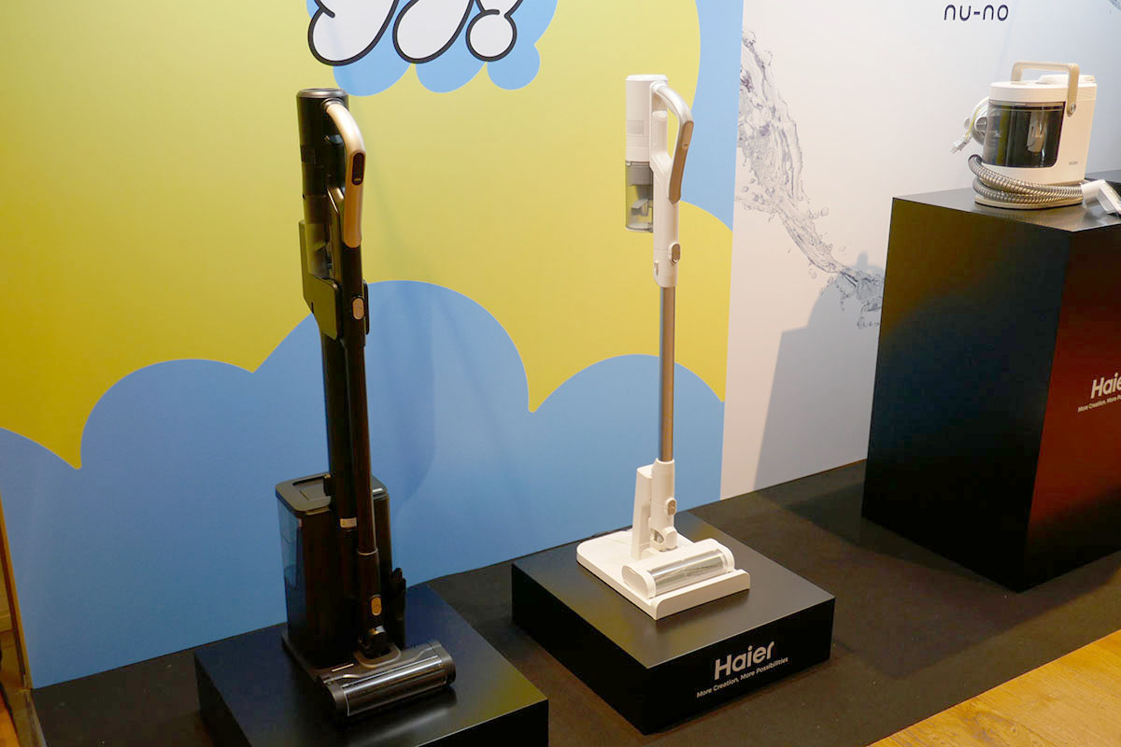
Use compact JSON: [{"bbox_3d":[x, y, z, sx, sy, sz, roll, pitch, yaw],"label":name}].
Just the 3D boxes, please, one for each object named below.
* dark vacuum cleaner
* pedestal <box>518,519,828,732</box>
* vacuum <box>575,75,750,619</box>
[{"bbox_3d":[-0.381,0.049,1.975,0.238,1.067,0.337,-11,21,-30],"label":"dark vacuum cleaner"},{"bbox_3d":[0.239,0.523,2.479,0.500,0.149,0.500,-11,22,-31],"label":"pedestal"},{"bbox_3d":[0.210,-0.067,2.324,0.248,1.070,0.345,-11,21,-30],"label":"vacuum"}]

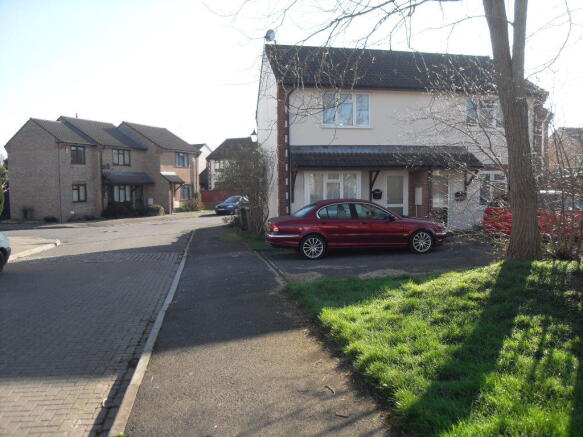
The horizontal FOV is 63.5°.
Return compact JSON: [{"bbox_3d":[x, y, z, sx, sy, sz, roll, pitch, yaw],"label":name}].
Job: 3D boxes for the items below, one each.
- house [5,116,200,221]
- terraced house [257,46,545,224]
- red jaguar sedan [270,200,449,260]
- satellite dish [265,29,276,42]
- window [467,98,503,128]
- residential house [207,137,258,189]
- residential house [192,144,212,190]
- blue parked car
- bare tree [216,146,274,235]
[{"bbox_3d":[-14.070,-3.878,37.132,7.400,7.300,12.800,1,4,25],"label":"house"},{"bbox_3d":[3.996,-3.497,20.306,10.306,7.504,7.700,-1,4,-10],"label":"terraced house"},{"bbox_3d":[1.696,0.210,12.180,4.680,1.395,1.790,-2,4,-8],"label":"red jaguar sedan"},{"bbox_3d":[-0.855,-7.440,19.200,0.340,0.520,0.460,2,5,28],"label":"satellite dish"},{"bbox_3d":[7.274,-3.903,17.561,1.680,1.160,0.140,-1,4,-10],"label":"window"},{"bbox_3d":[-4.119,-4.985,49.982,7.000,7.400,7.200,1,4,26],"label":"residential house"},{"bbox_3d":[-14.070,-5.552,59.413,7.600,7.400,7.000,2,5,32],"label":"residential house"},{"bbox_3d":[-4.261,-1.110,38.615,1.720,1.430,4.150,1,5,27],"label":"blue parked car"},{"bbox_3d":[-1.760,-1.034,17.770,2.100,3.200,1.900,-1,4,0],"label":"bare tree"}]

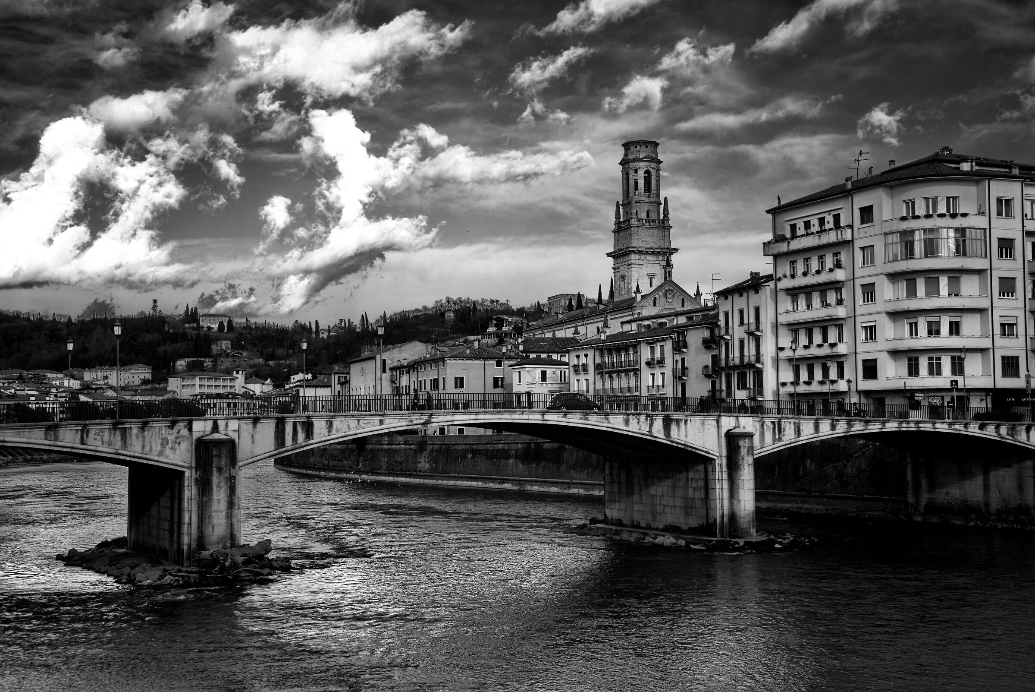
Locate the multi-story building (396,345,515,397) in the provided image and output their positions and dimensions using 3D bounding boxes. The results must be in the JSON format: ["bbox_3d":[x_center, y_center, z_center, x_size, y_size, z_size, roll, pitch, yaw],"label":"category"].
[{"bbox_3d":[-10.297,8.050,211.742,12.300,14.815,30.000,1,-4,-20],"label":"multi-story building"}]

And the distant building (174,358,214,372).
[{"bbox_3d":[-180.935,11.138,725.897,22.500,9.018,11.000,0,-4,-14],"label":"distant building"}]

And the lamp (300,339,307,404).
[{"bbox_3d":[-14.550,2.189,88.461,0.470,5.442,0.470,1,-4,-25],"label":"lamp"}]

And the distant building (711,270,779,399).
[{"bbox_3d":[28.287,0.690,140.998,10.500,17.890,8.000,2,-4,-30],"label":"distant building"}]

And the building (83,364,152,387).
[{"bbox_3d":[-243.549,18.263,787.602,41.000,14.152,16.000,0,-4,-12],"label":"building"}]

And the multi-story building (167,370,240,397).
[{"bbox_3d":[-147.033,19.365,606.539,21.500,14.276,25.000,3,-5,-45],"label":"multi-story building"}]

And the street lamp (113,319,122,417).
[{"bbox_3d":[-21.627,1.355,70.071,0.470,5.442,0.470,1,-4,-25],"label":"street lamp"}]

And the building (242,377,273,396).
[{"bbox_3d":[-118.309,18.994,589.069,13.500,9.321,11.500,1,-4,-20],"label":"building"}]

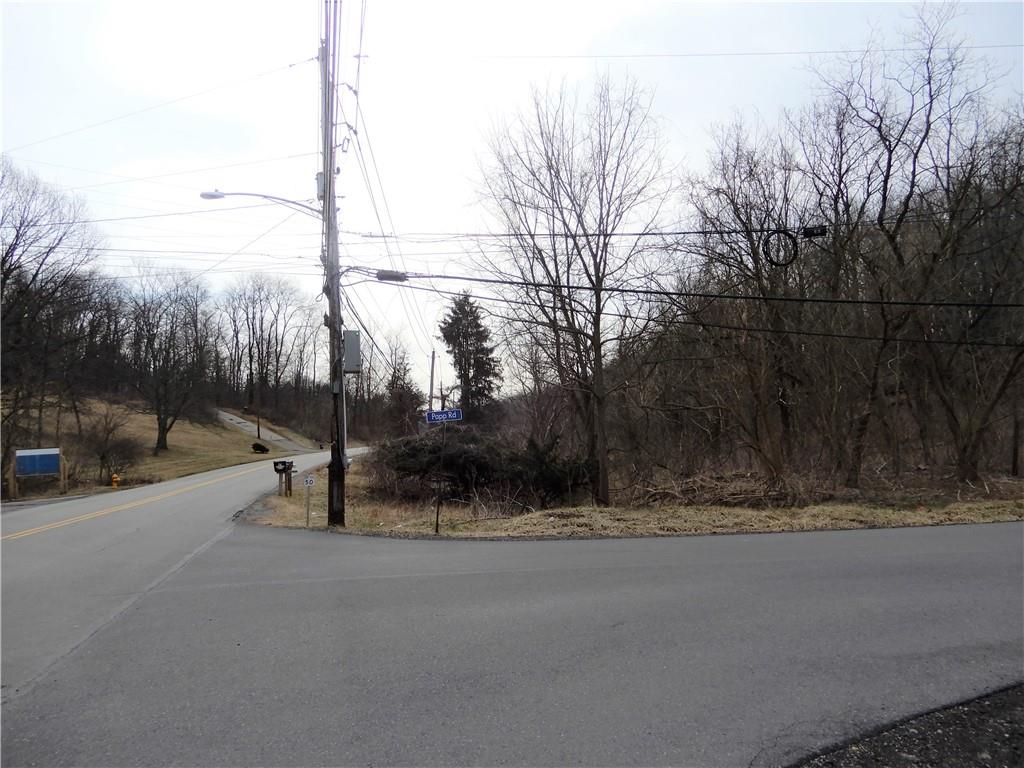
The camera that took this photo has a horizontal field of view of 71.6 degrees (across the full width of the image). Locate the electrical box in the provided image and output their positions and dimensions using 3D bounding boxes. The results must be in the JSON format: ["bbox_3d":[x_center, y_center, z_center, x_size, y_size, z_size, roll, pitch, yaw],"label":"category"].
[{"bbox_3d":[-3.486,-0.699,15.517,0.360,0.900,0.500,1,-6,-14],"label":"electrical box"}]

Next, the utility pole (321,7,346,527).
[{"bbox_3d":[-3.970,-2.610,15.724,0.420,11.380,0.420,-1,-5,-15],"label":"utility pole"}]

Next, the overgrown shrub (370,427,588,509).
[{"bbox_3d":[-0.915,2.324,20.000,5.800,2.250,3.600,0,-5,0],"label":"overgrown shrub"}]

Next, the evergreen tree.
[{"bbox_3d":[-2.574,-0.091,43.000,3.700,10.901,3.700,0,-5,0],"label":"evergreen tree"}]

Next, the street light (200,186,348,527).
[{"bbox_3d":[-5.033,-0.574,15.211,3.020,7.240,0.420,1,-6,-14],"label":"street light"}]

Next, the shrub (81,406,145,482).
[{"bbox_3d":[-19.694,2.958,35.000,2.950,3.750,2.800,3,-6,-29],"label":"shrub"}]

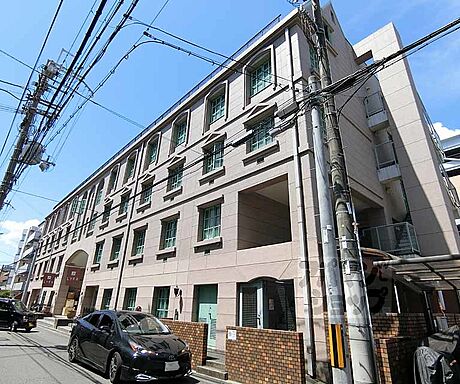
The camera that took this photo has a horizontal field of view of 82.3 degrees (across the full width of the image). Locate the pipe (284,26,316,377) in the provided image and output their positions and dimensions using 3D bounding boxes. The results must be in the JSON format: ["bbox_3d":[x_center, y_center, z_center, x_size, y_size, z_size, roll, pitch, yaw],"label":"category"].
[{"bbox_3d":[2.156,-1.250,8.592,0.145,12.170,0.145,23,-31,-39],"label":"pipe"}]

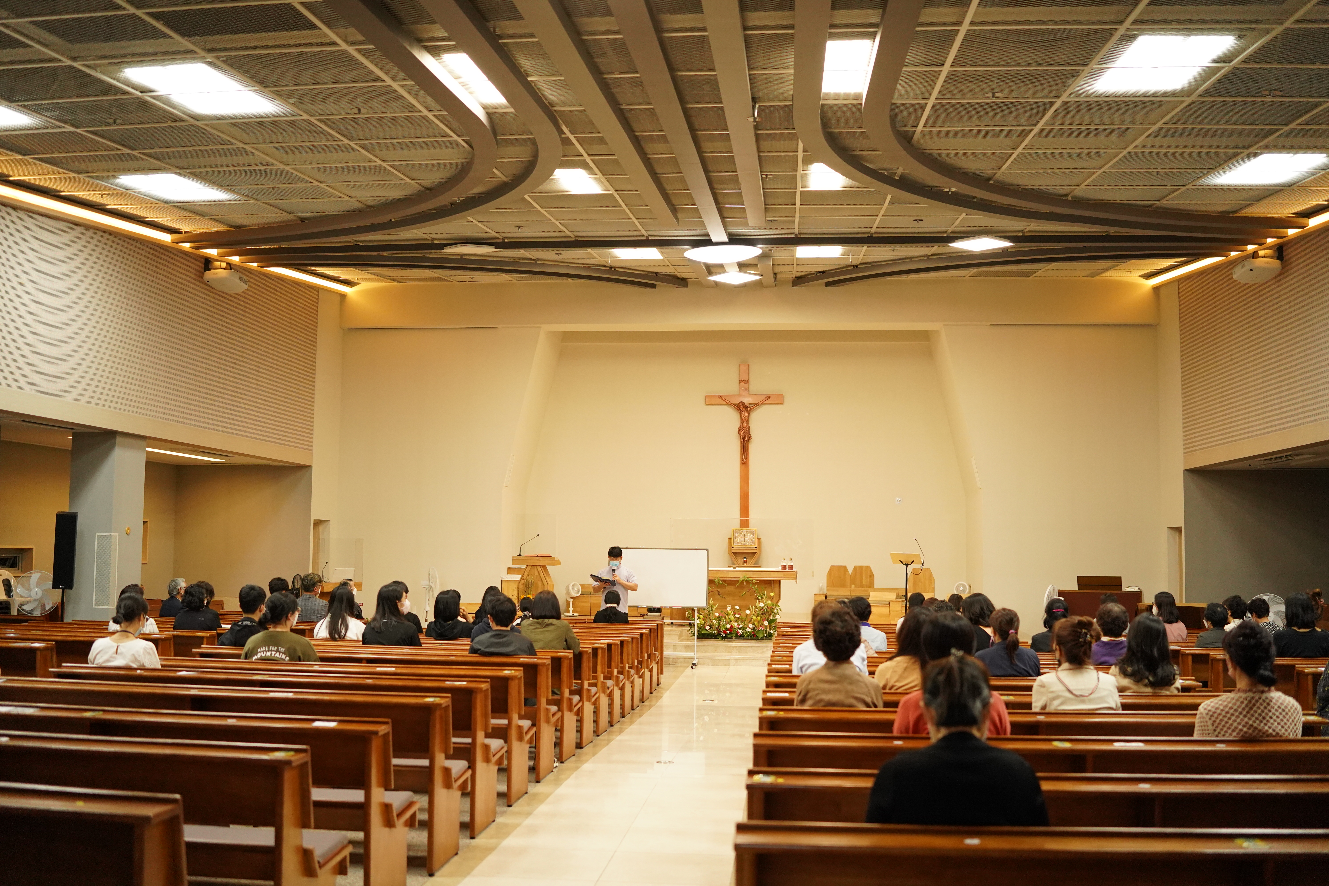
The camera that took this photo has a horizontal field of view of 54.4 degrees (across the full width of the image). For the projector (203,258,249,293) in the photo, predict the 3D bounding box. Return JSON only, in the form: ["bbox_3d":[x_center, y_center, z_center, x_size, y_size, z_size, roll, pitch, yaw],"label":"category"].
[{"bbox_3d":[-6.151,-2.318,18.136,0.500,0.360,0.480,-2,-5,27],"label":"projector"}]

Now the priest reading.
[{"bbox_3d":[-0.711,2.369,18.219,0.600,1.795,0.450,0,-5,3],"label":"priest reading"}]

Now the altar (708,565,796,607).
[{"bbox_3d":[1.235,2.684,22.238,2.070,1.030,0.800,0,-5,6],"label":"altar"}]

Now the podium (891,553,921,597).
[{"bbox_3d":[3.978,2.479,21.283,0.520,1.344,0.420,0,-5,6],"label":"podium"}]

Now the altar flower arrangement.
[{"bbox_3d":[1.199,2.869,21.470,1.509,0.796,0.500,0,-5,6],"label":"altar flower arrangement"}]

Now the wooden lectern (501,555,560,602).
[{"bbox_3d":[-2.234,2.563,22.384,0.800,1.214,0.580,1,-5,1],"label":"wooden lectern"}]

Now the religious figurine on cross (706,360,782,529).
[{"bbox_3d":[1.601,0.038,25.703,1.573,3.307,0.280,0,-5,6],"label":"religious figurine on cross"}]

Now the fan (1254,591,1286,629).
[{"bbox_3d":[6.751,2.348,14.471,0.530,1.352,0.450,-1,-5,16],"label":"fan"}]

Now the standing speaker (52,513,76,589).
[{"bbox_3d":[-7.109,1.272,15.304,0.235,0.920,0.250,2,-5,-14],"label":"standing speaker"}]

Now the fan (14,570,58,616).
[{"bbox_3d":[-7.736,2.277,15.885,0.530,1.384,0.450,1,-5,-6],"label":"fan"}]

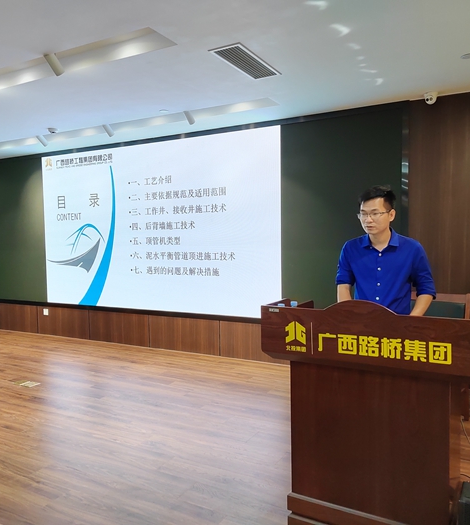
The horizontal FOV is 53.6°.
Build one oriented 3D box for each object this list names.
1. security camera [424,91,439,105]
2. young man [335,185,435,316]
[{"bbox_3d":[1.767,-1.469,4.187,0.125,0.096,0.125,1,4,28],"label":"security camera"},{"bbox_3d":[0.761,0.445,2.430,0.530,1.670,0.420,1,4,29],"label":"young man"}]

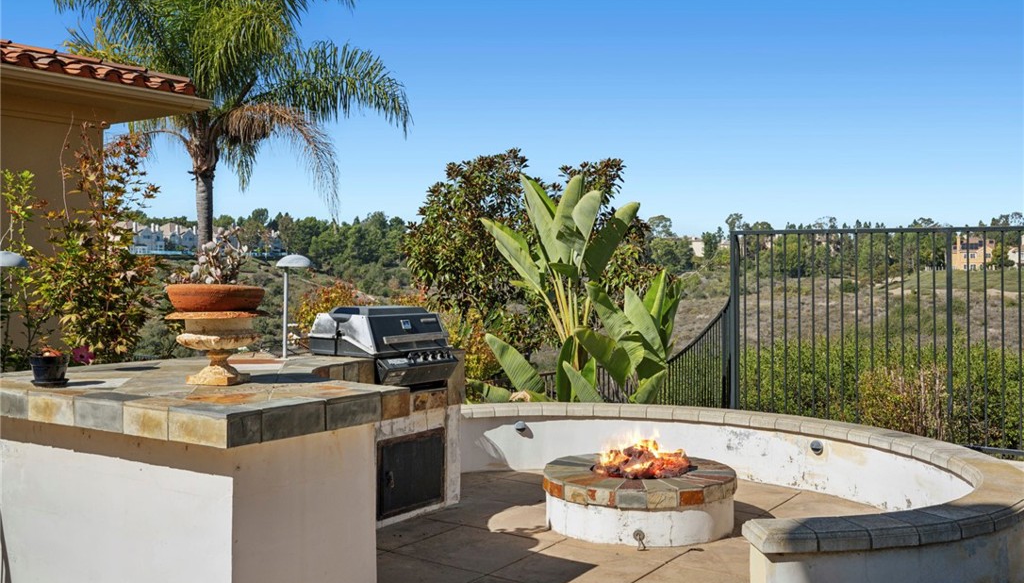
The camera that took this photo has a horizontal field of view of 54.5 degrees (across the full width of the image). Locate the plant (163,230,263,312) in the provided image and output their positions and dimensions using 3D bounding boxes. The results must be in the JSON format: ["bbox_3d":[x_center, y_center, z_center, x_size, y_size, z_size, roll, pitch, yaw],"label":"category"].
[{"bbox_3d":[-1.297,-0.096,4.360,0.430,0.370,0.430,-1,1,-17],"label":"plant"}]

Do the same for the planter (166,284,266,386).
[{"bbox_3d":[-1.291,0.190,4.355,0.440,0.420,0.440,-1,1,-17],"label":"planter"}]

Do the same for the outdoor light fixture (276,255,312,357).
[{"bbox_3d":[-1.204,0.085,5.480,0.190,0.575,0.190,-1,1,-12],"label":"outdoor light fixture"}]

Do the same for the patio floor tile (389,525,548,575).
[{"bbox_3d":[-0.194,1.303,5.005,0.610,0.025,0.610,1,2,35],"label":"patio floor tile"}]

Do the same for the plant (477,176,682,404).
[{"bbox_3d":[0.562,0.108,8.207,1.680,2.117,1.300,0,1,4],"label":"plant"}]

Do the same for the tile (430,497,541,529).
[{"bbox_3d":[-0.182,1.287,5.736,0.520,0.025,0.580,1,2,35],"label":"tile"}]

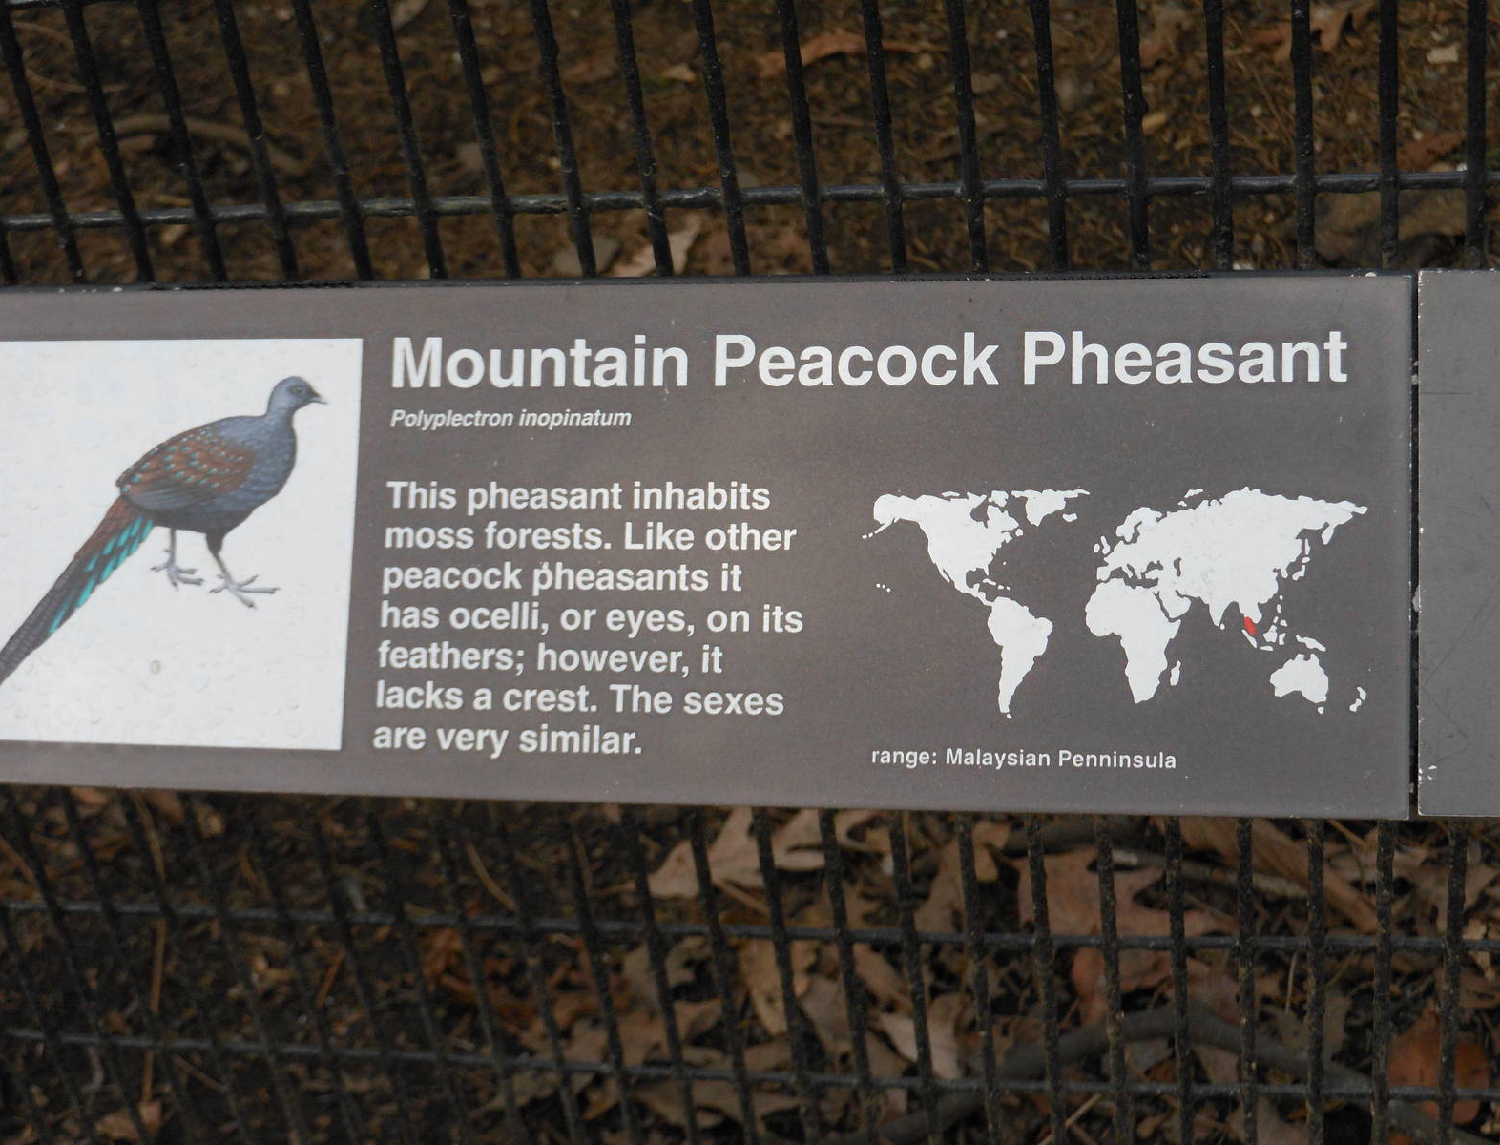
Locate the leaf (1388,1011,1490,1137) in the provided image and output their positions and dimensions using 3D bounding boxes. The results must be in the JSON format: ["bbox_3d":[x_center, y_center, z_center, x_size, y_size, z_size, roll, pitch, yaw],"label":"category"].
[{"bbox_3d":[0.382,0.275,1.526,0.058,0.020,0.068,25,48,37],"label":"leaf"}]

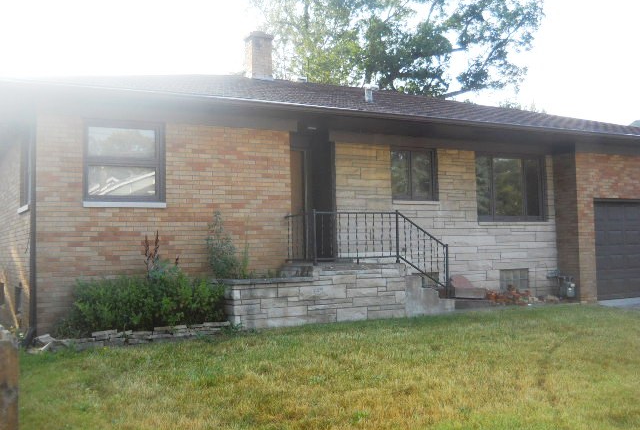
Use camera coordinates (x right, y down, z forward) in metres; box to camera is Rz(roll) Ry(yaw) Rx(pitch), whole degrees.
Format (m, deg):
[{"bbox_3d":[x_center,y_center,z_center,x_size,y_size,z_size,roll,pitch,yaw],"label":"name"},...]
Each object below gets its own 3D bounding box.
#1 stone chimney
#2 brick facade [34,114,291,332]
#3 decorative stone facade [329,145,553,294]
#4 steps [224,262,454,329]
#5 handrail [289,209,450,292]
[{"bbox_3d":[-1.390,-3.583,15.449,0.576,1.150,0.480,1,-4,-28],"label":"stone chimney"},{"bbox_3d":[-2.182,0.105,10.113,3.757,2.939,0.300,1,-4,-28],"label":"brick facade"},{"bbox_3d":[2.586,0.202,13.233,5.289,2.941,0.300,1,-4,-28],"label":"decorative stone facade"},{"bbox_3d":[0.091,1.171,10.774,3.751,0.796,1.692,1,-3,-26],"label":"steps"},{"bbox_3d":[0.786,0.664,10.946,2.460,1.400,1.000,1,-4,-28],"label":"handrail"}]

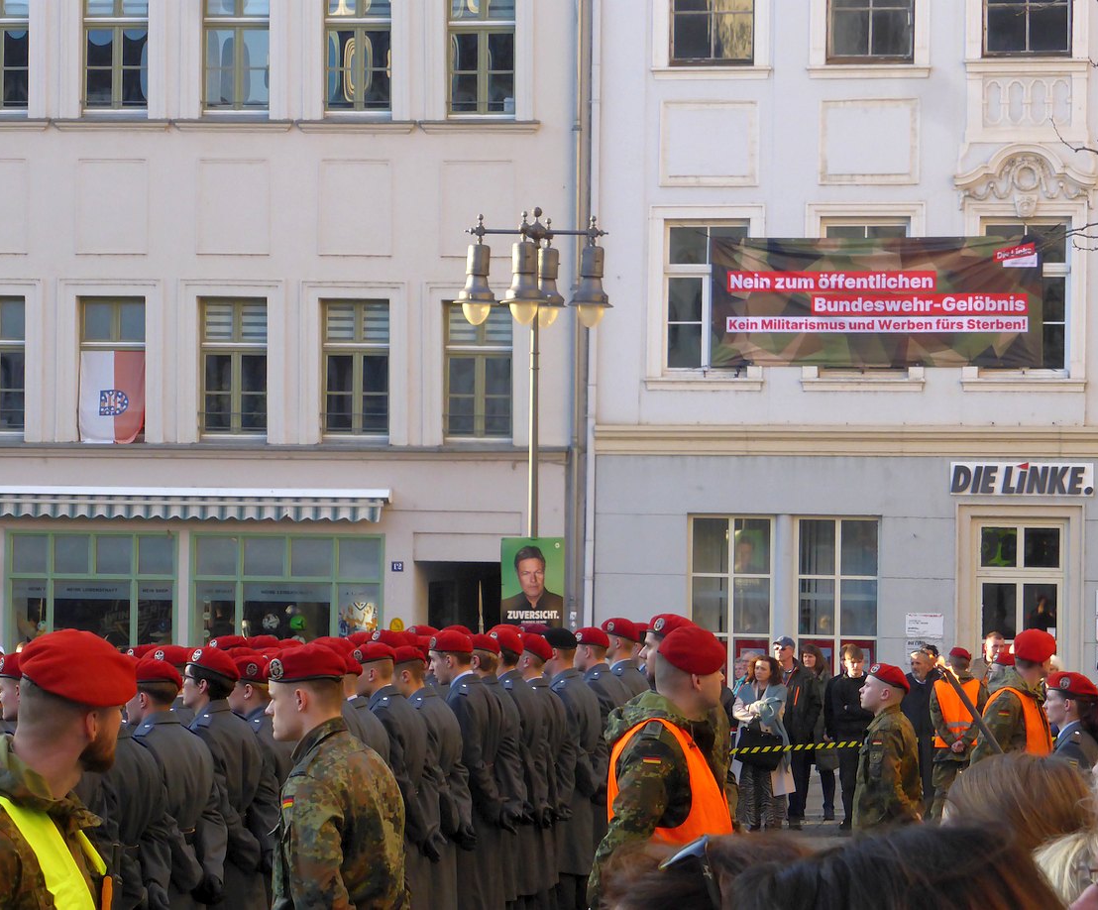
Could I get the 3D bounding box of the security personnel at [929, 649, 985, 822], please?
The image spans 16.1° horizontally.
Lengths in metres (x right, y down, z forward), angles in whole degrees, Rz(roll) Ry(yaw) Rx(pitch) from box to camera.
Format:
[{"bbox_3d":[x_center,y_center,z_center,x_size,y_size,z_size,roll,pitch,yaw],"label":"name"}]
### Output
[{"bbox_3d":[3.723,2.621,35.600,0.560,1.724,0.380,1,-2,5],"label":"security personnel"}]

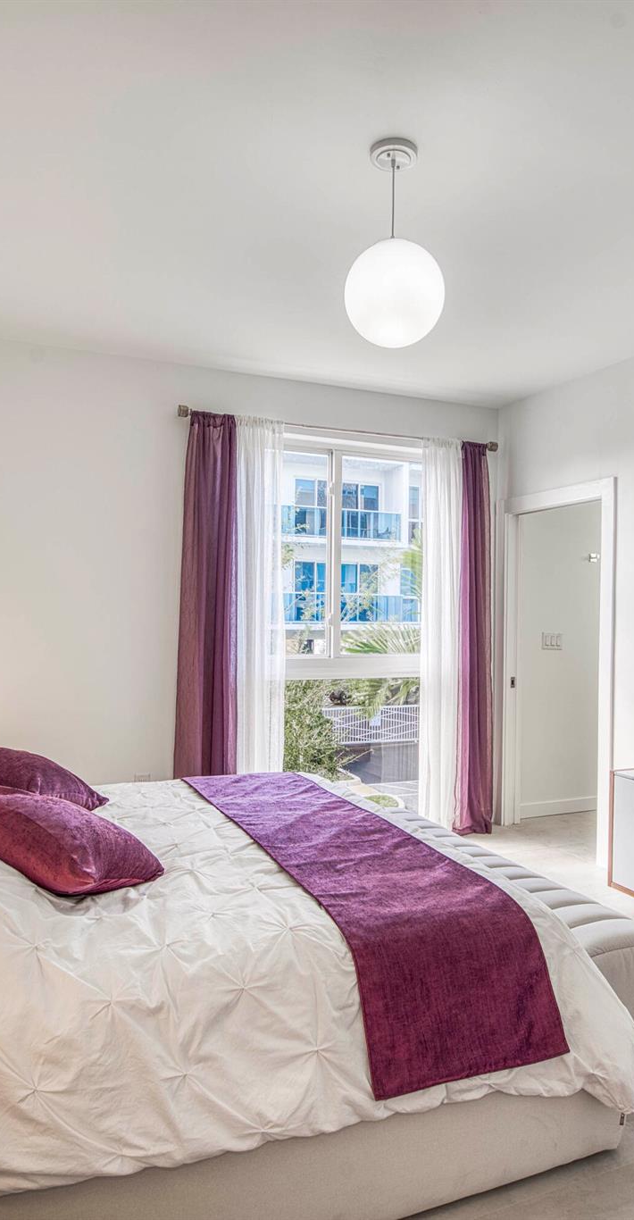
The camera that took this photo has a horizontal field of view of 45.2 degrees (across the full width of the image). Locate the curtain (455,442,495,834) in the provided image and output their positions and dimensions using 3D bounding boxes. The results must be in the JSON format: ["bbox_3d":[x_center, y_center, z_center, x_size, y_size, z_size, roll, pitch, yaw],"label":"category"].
[{"bbox_3d":[1.000,0.175,4.846,0.290,2.460,0.120,0,0,-24],"label":"curtain"}]

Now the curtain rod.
[{"bbox_3d":[0.217,-1.050,4.508,2.090,0.055,0.075,0,0,-24],"label":"curtain rod"}]

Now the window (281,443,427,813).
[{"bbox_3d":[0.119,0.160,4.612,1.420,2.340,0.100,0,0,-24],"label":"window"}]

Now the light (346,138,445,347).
[{"bbox_3d":[0.230,-1.065,2.254,0.297,0.570,0.297,0,0,0],"label":"light"}]

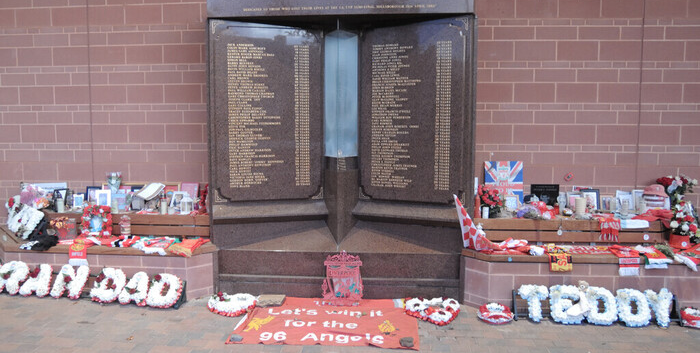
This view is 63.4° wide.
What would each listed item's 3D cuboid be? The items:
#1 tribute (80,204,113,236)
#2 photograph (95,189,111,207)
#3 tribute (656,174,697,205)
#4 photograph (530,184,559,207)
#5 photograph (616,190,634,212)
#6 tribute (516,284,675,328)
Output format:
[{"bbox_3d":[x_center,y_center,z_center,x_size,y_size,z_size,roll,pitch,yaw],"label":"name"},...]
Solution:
[{"bbox_3d":[-2.709,0.480,6.062,0.320,0.350,0.090,1,-5,5],"label":"tribute"},{"bbox_3d":[-2.702,0.255,6.211,0.173,0.212,0.025,1,-4,5],"label":"photograph"},{"bbox_3d":[3.324,0.132,5.755,0.414,0.311,0.290,1,6,5],"label":"tribute"},{"bbox_3d":[2.095,0.235,6.098,0.295,0.275,0.030,1,-3,5],"label":"photograph"},{"bbox_3d":[2.905,0.264,5.967,0.193,0.223,0.025,1,-6,5],"label":"photograph"},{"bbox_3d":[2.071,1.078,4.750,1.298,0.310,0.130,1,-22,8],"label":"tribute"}]

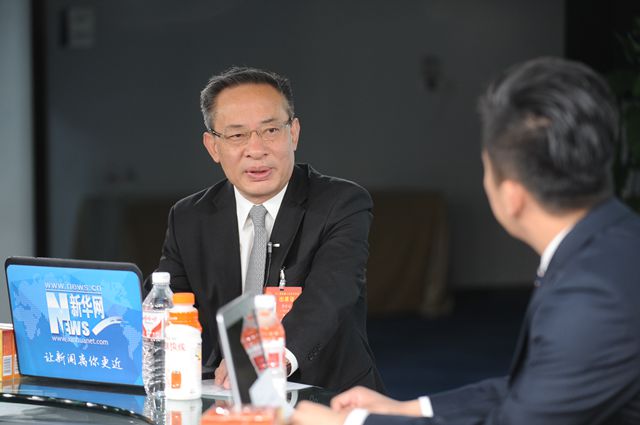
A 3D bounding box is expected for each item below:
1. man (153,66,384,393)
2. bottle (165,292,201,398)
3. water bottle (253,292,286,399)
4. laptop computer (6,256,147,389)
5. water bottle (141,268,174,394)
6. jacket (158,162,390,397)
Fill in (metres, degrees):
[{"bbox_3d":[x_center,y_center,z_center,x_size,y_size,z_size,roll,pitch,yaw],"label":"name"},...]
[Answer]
[{"bbox_3d":[-0.099,0.365,3.750,0.510,1.280,0.700,1,4,16],"label":"man"},{"bbox_3d":[-0.247,0.244,3.550,0.068,0.192,0.068,0,4,0],"label":"bottle"},{"bbox_3d":[-0.090,0.246,3.280,0.067,0.215,0.067,0,4,0],"label":"water bottle"},{"bbox_3d":[-0.385,0.198,3.700,0.315,0.240,0.275,2,4,29],"label":"laptop computer"},{"bbox_3d":[-0.292,0.224,3.590,0.067,0.226,0.067,0,4,0],"label":"water bottle"},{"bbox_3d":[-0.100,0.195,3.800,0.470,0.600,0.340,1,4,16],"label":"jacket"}]

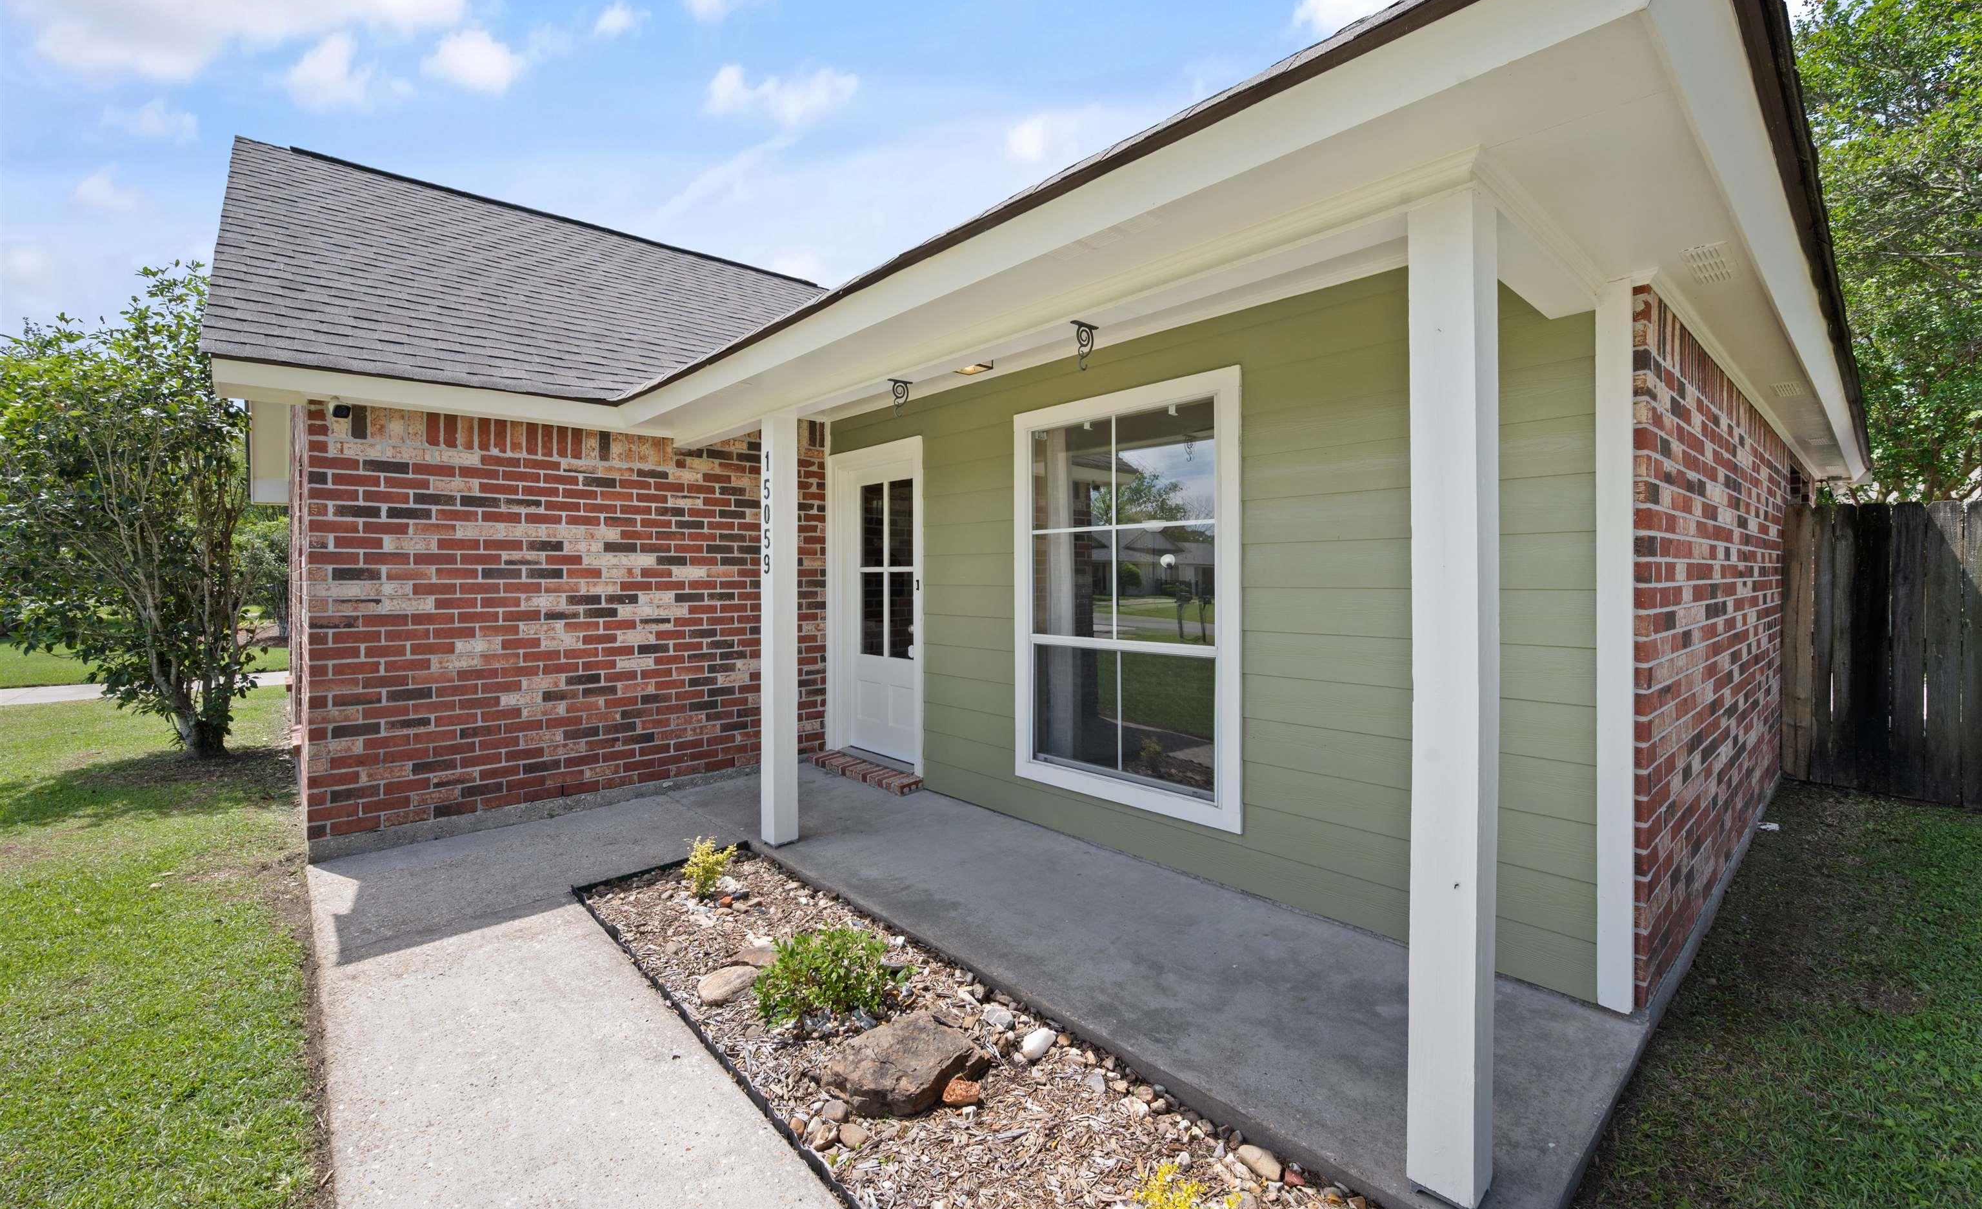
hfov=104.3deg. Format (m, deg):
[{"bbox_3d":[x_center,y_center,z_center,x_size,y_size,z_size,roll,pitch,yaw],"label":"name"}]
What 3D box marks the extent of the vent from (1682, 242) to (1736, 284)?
[{"bbox_3d":[2.079,-0.986,2.225,0.320,0.015,0.105,-1,2,-42],"label":"vent"}]

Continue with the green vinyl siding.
[{"bbox_3d":[0.355,-0.040,3.960,0.050,2.430,4.390,-1,2,-43],"label":"green vinyl siding"}]

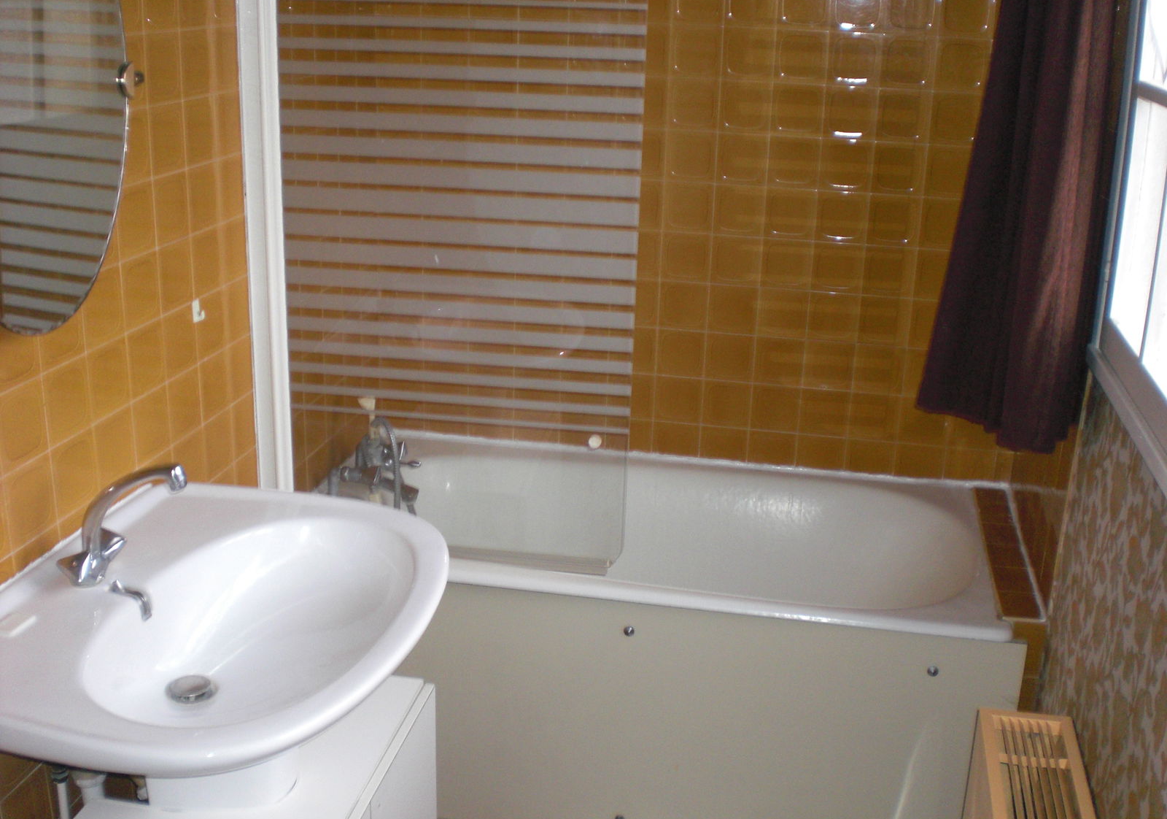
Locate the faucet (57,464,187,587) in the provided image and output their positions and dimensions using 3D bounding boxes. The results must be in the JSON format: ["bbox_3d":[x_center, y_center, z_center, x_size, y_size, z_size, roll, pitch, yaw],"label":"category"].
[{"bbox_3d":[-0.608,0.153,1.706,0.176,0.179,0.134,5,19,10],"label":"faucet"}]

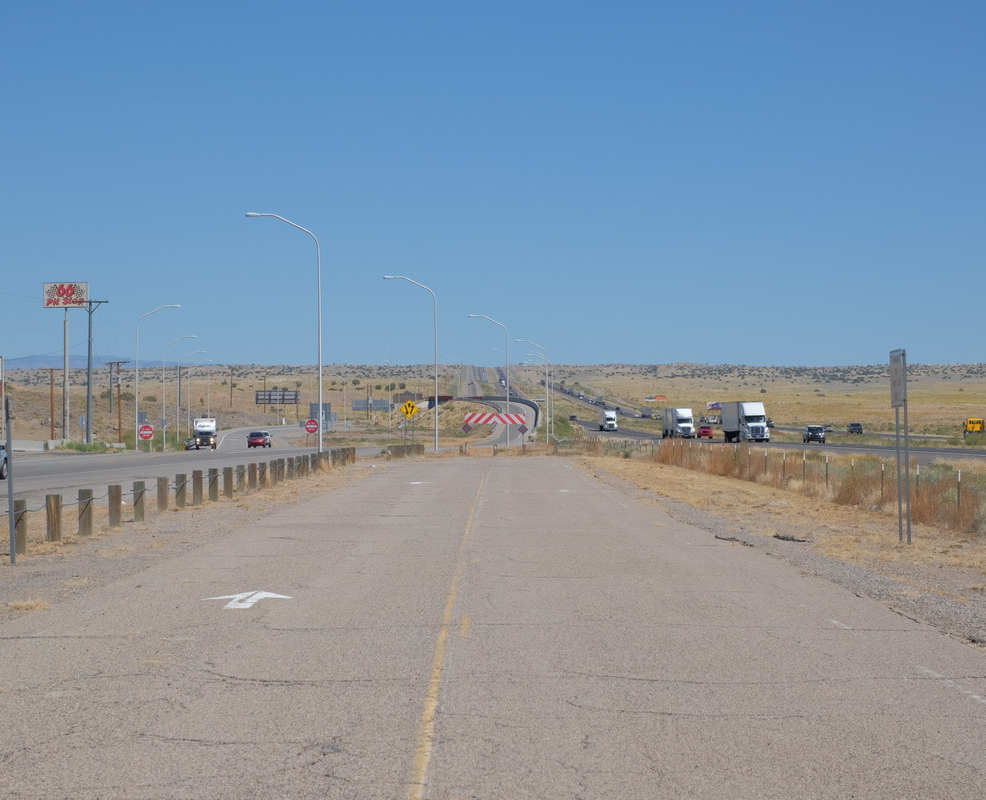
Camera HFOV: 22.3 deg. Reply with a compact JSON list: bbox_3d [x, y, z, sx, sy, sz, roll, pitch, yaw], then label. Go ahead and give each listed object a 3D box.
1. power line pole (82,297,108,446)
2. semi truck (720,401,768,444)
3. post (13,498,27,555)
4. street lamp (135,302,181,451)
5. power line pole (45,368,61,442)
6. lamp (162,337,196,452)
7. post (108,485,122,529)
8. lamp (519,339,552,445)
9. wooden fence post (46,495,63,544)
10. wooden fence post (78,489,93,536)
[{"bbox_3d":[-34.253,-2.343,213.000,3.050,12.300,0.420,0,-1,0],"label":"power line pole"},{"bbox_3d":[26.000,2.290,258.000,2.600,4.110,21.300,0,-1,-1],"label":"semi truck"},{"bbox_3d":[-6.989,1.882,36.900,0.207,0.790,0.207,0,-1,0],"label":"post"},{"bbox_3d":[-27.974,-1.831,208.000,3.850,12.100,0.350,0,-1,0],"label":"street lamp"},{"bbox_3d":[-50.232,0.702,285.000,2.450,8.500,0.350,0,0,3],"label":"power line pole"},{"bbox_3d":[-32.849,-0.679,262.000,3.750,12.100,0.350,0,0,-5],"label":"lamp"},{"bbox_3d":[-6.286,1.774,41.600,0.180,0.720,0.180,0,0,1],"label":"post"},{"bbox_3d":[4.646,-0.885,290.000,3.750,12.100,0.350,0,0,5],"label":"lamp"},{"bbox_3d":[-7.052,1.906,40.200,0.207,0.770,0.207,0,-1,0],"label":"wooden fence post"},{"bbox_3d":[-7.048,1.954,43.300,0.207,0.800,0.207,0,-1,0],"label":"wooden fence post"}]

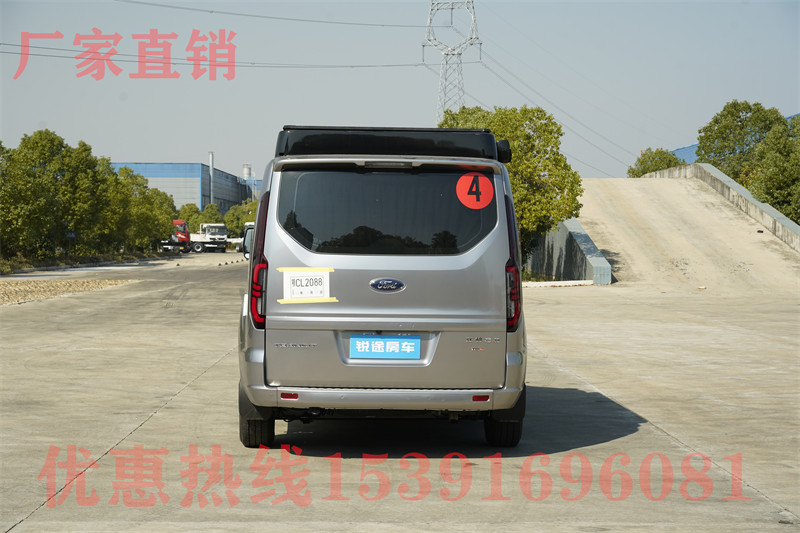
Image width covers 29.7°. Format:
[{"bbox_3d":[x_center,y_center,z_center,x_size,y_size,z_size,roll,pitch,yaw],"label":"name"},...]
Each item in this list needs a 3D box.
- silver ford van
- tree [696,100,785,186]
[{"bbox_3d":[-0.165,0.125,11.900,2.070,2.160,5.000,0,1,-2],"label":"silver ford van"},{"bbox_3d":[17.630,-4.200,78.000,5.100,8.300,5.100,0,1,0],"label":"tree"}]

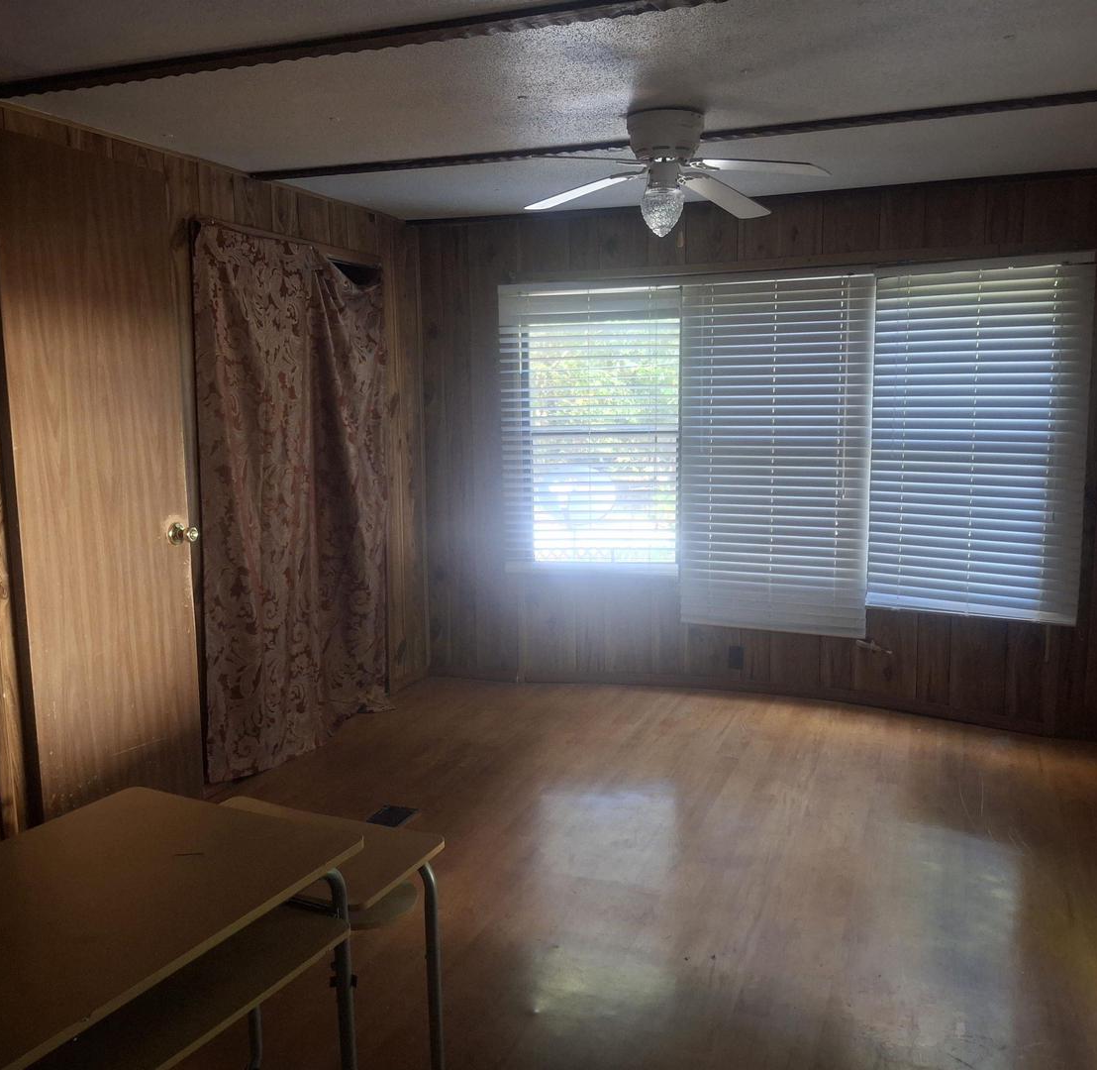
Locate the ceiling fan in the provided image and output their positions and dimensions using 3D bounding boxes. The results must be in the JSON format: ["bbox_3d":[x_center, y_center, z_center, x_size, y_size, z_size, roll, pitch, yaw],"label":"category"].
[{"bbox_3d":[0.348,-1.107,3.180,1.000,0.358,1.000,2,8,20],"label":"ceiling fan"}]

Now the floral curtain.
[{"bbox_3d":[-0.965,-0.153,4.159,0.105,1.962,1.302,2,8,20],"label":"floral curtain"}]

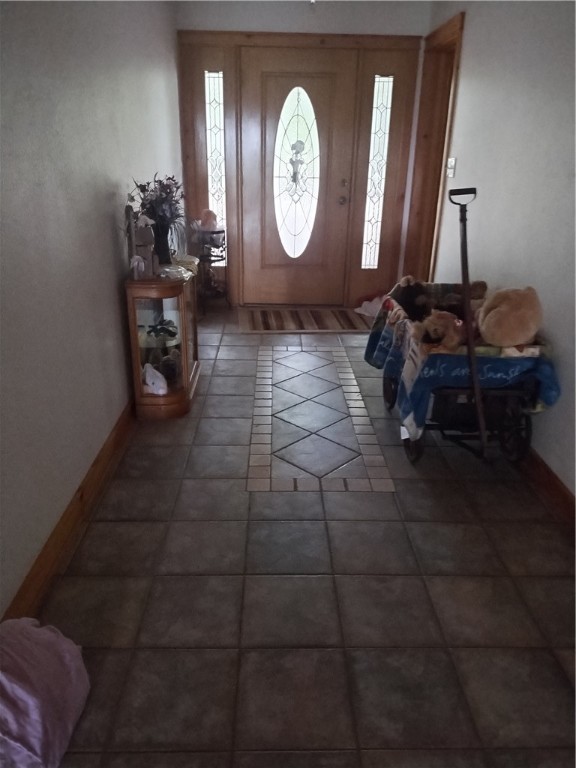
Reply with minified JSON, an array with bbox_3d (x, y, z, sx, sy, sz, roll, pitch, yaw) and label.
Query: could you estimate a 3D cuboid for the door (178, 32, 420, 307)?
[{"bbox_3d":[0.083,-1.723,4.744,1.897,2.171,0.122,0,23,-1],"label":"door"}]

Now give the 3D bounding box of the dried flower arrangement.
[{"bbox_3d":[-0.698,-0.877,2.982,0.298,0.477,0.289,0,23,-1],"label":"dried flower arrangement"}]

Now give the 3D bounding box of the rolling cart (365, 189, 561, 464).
[{"bbox_3d":[0.821,-0.328,2.698,0.724,1.207,0.897,0,23,-1],"label":"rolling cart"}]

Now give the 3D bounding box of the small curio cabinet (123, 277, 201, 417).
[{"bbox_3d":[-0.676,-0.279,3.124,0.310,0.736,0.678,0,23,-1],"label":"small curio cabinet"}]

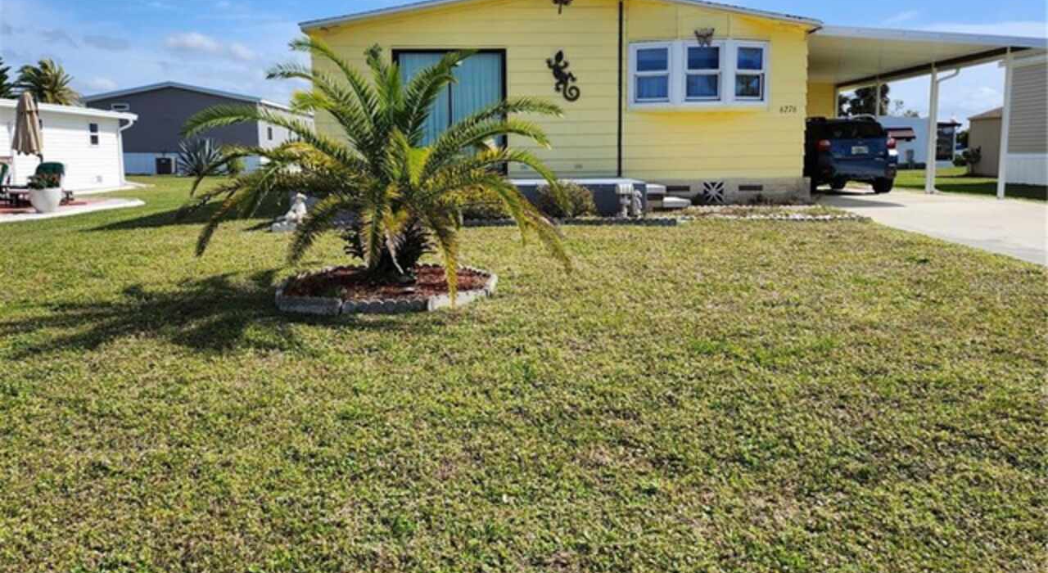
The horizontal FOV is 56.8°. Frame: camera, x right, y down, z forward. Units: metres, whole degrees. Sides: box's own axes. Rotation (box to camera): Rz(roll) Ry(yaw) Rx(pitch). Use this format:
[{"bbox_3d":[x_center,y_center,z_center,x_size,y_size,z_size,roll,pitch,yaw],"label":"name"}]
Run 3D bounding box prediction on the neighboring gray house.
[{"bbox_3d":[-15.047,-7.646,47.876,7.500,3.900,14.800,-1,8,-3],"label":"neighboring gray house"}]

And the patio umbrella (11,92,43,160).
[{"bbox_3d":[-9.908,-2.825,19.298,0.650,2.150,0.600,-1,8,-3],"label":"patio umbrella"}]

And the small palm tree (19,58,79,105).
[{"bbox_3d":[-21.170,-7.622,43.306,3.000,5.200,3.000,-1,8,-3],"label":"small palm tree"}]

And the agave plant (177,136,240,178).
[{"bbox_3d":[-13.392,-5.462,40.635,2.350,1.700,2.350,0,8,0],"label":"agave plant"}]

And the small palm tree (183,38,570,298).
[{"bbox_3d":[-1.143,-0.931,7.544,2.900,1.980,2.900,-1,8,-3],"label":"small palm tree"}]

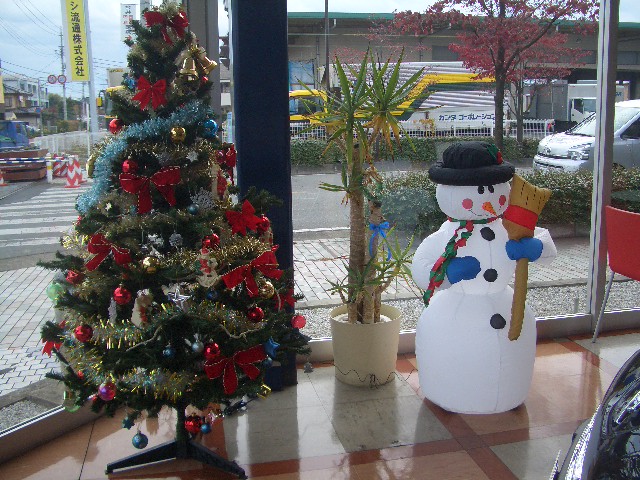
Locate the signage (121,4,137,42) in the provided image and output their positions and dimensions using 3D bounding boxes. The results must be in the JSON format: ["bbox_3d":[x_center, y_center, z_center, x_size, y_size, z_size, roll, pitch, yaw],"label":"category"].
[{"bbox_3d":[-6.057,-6.859,20.500,0.480,1.150,0.120,-3,10,-12],"label":"signage"}]

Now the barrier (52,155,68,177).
[{"bbox_3d":[-6.649,-1.885,16.600,0.460,0.610,0.280,-3,10,-12],"label":"barrier"}]

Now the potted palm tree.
[{"bbox_3d":[0.222,-0.085,3.120,0.600,1.560,0.560,-1,10,0],"label":"potted palm tree"}]

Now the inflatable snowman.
[{"bbox_3d":[0.730,0.138,2.900,0.650,1.170,0.580,-2,10,-6],"label":"inflatable snowman"}]

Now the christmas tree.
[{"bbox_3d":[-0.535,-0.020,2.350,0.980,1.730,0.950,-3,10,-11],"label":"christmas tree"}]

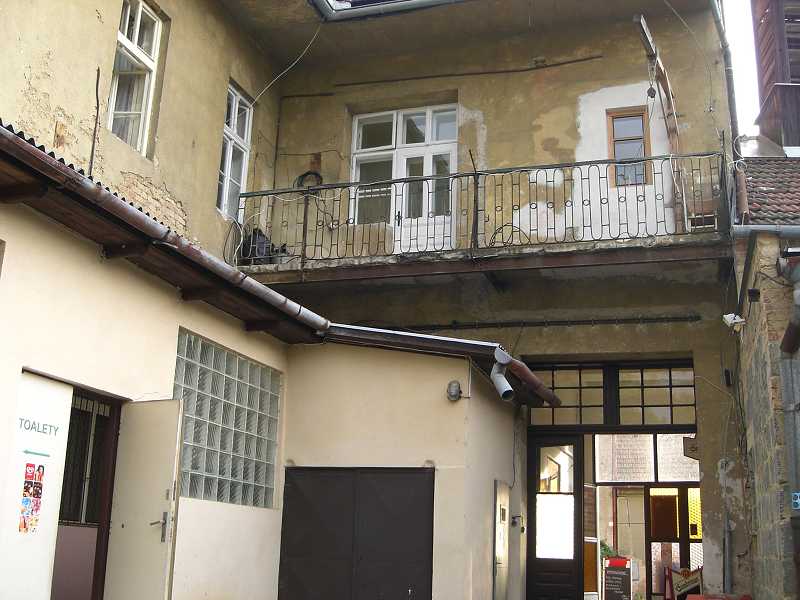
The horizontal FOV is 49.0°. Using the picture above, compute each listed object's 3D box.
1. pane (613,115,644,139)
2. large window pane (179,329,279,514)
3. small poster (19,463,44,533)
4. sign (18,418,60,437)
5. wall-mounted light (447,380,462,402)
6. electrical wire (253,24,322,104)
[{"bbox_3d":[3.158,-2.386,12.100,0.420,0.340,0.045,-3,-16,15],"label":"pane"},{"bbox_3d":[-1.617,1.197,8.263,0.092,1.458,2.205,-3,-16,17],"label":"large window pane"},{"bbox_3d":[-2.313,1.253,5.524,0.010,0.453,0.186,-3,-16,17],"label":"small poster"},{"bbox_3d":[-2.316,0.823,5.647,0.010,0.071,0.404,-3,-16,17],"label":"sign"},{"bbox_3d":[0.541,0.916,8.796,0.138,0.214,0.123,-4,-17,18],"label":"wall-mounted light"},{"bbox_3d":[-1.650,-3.442,12.807,1.000,1.050,0.200,-3,-16,15],"label":"electrical wire"}]

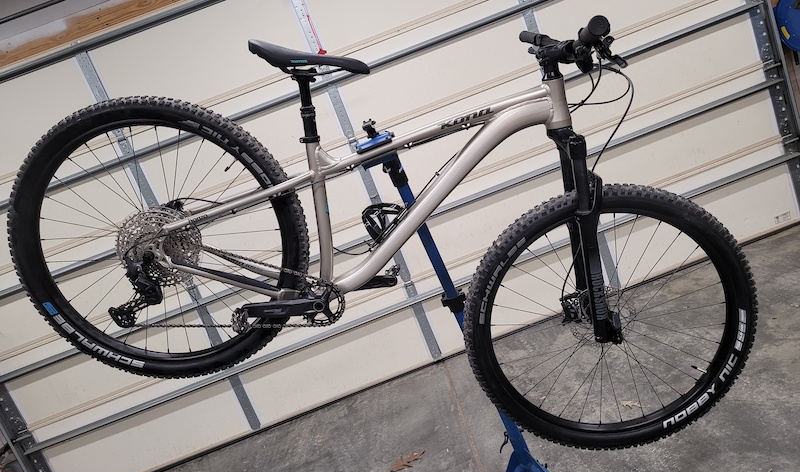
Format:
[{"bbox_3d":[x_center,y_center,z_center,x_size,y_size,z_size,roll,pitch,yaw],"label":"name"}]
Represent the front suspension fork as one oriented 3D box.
[{"bbox_3d":[0.457,-0.001,1.501,0.112,0.545,0.180,-11,15,6],"label":"front suspension fork"}]

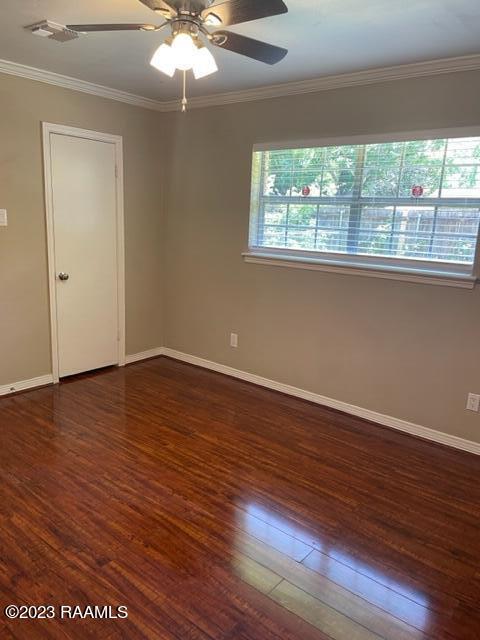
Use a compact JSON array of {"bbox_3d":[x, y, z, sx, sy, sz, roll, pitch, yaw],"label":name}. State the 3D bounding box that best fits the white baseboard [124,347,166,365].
[{"bbox_3d":[-0.960,0.362,4.837,0.020,0.097,0.477,12,16,38],"label":"white baseboard"}]

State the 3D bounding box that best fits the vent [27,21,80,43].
[{"bbox_3d":[-1.040,-1.606,2.710,0.230,0.035,0.237,12,16,38],"label":"vent"}]

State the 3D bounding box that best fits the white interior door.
[{"bbox_3d":[-1.328,-0.515,4.168,0.040,1.997,0.613,12,16,38],"label":"white interior door"}]

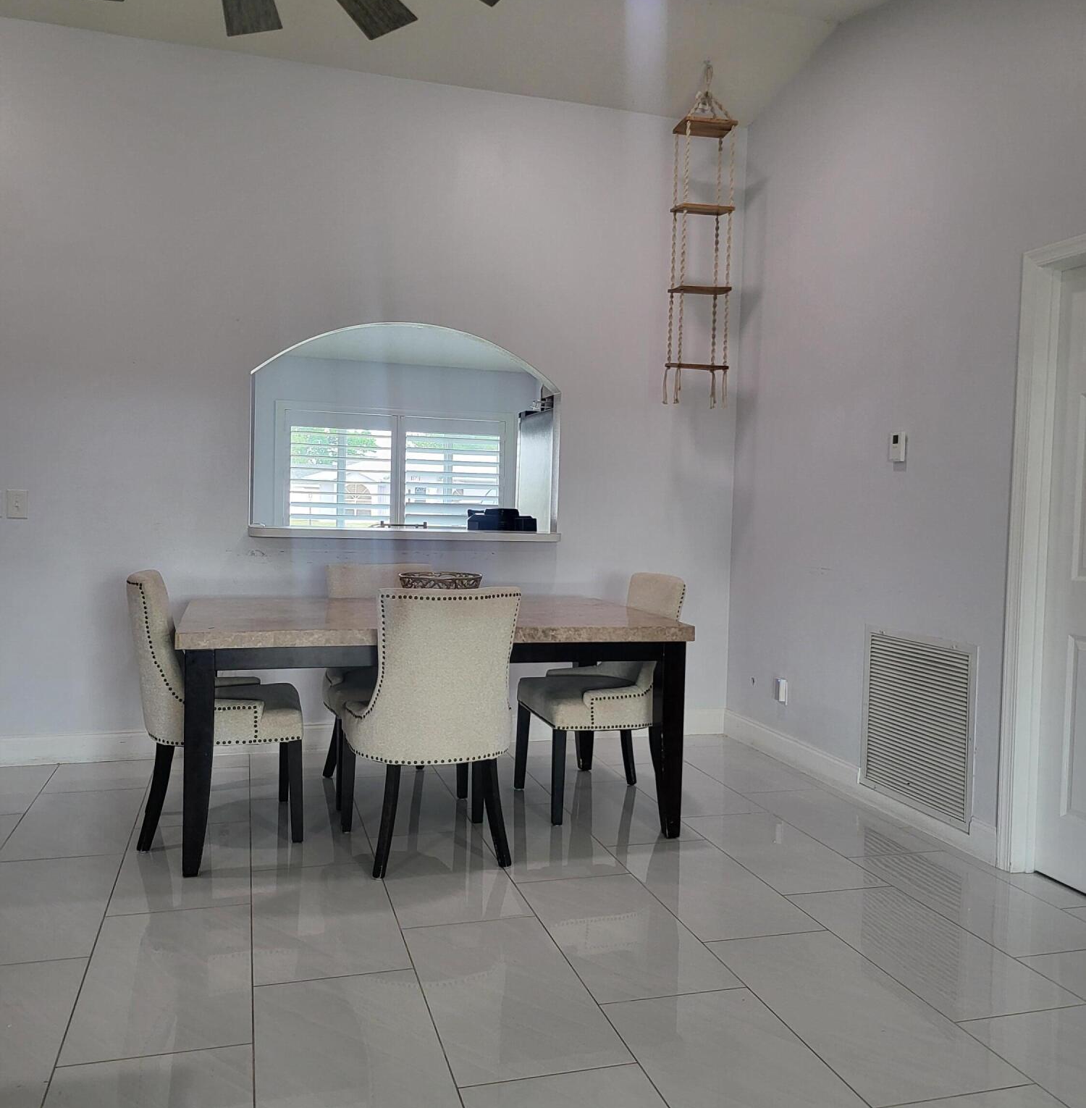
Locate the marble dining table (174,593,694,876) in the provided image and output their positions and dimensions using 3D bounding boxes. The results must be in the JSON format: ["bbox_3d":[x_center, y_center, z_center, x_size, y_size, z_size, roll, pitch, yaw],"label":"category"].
[{"bbox_3d":[-0.455,0.613,3.883,1.756,0.777,1.066,1,3,-17],"label":"marble dining table"}]

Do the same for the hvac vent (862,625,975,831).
[{"bbox_3d":[1.444,0.655,3.914,0.030,0.667,0.675,1,3,-16],"label":"hvac vent"}]

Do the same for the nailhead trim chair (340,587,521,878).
[{"bbox_3d":[-0.387,0.551,3.458,0.564,0.941,0.594,0,3,-19],"label":"nailhead trim chair"}]

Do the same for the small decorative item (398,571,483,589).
[{"bbox_3d":[-0.391,0.157,3.850,0.315,0.139,0.315,1,3,-16],"label":"small decorative item"}]

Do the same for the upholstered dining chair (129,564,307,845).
[{"bbox_3d":[-1.179,0.524,3.652,0.594,0.941,0.564,0,3,-19],"label":"upholstered dining chair"}]

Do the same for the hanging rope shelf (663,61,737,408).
[{"bbox_3d":[0.760,-1.512,4.787,0.253,1.633,0.168,1,3,-14],"label":"hanging rope shelf"}]

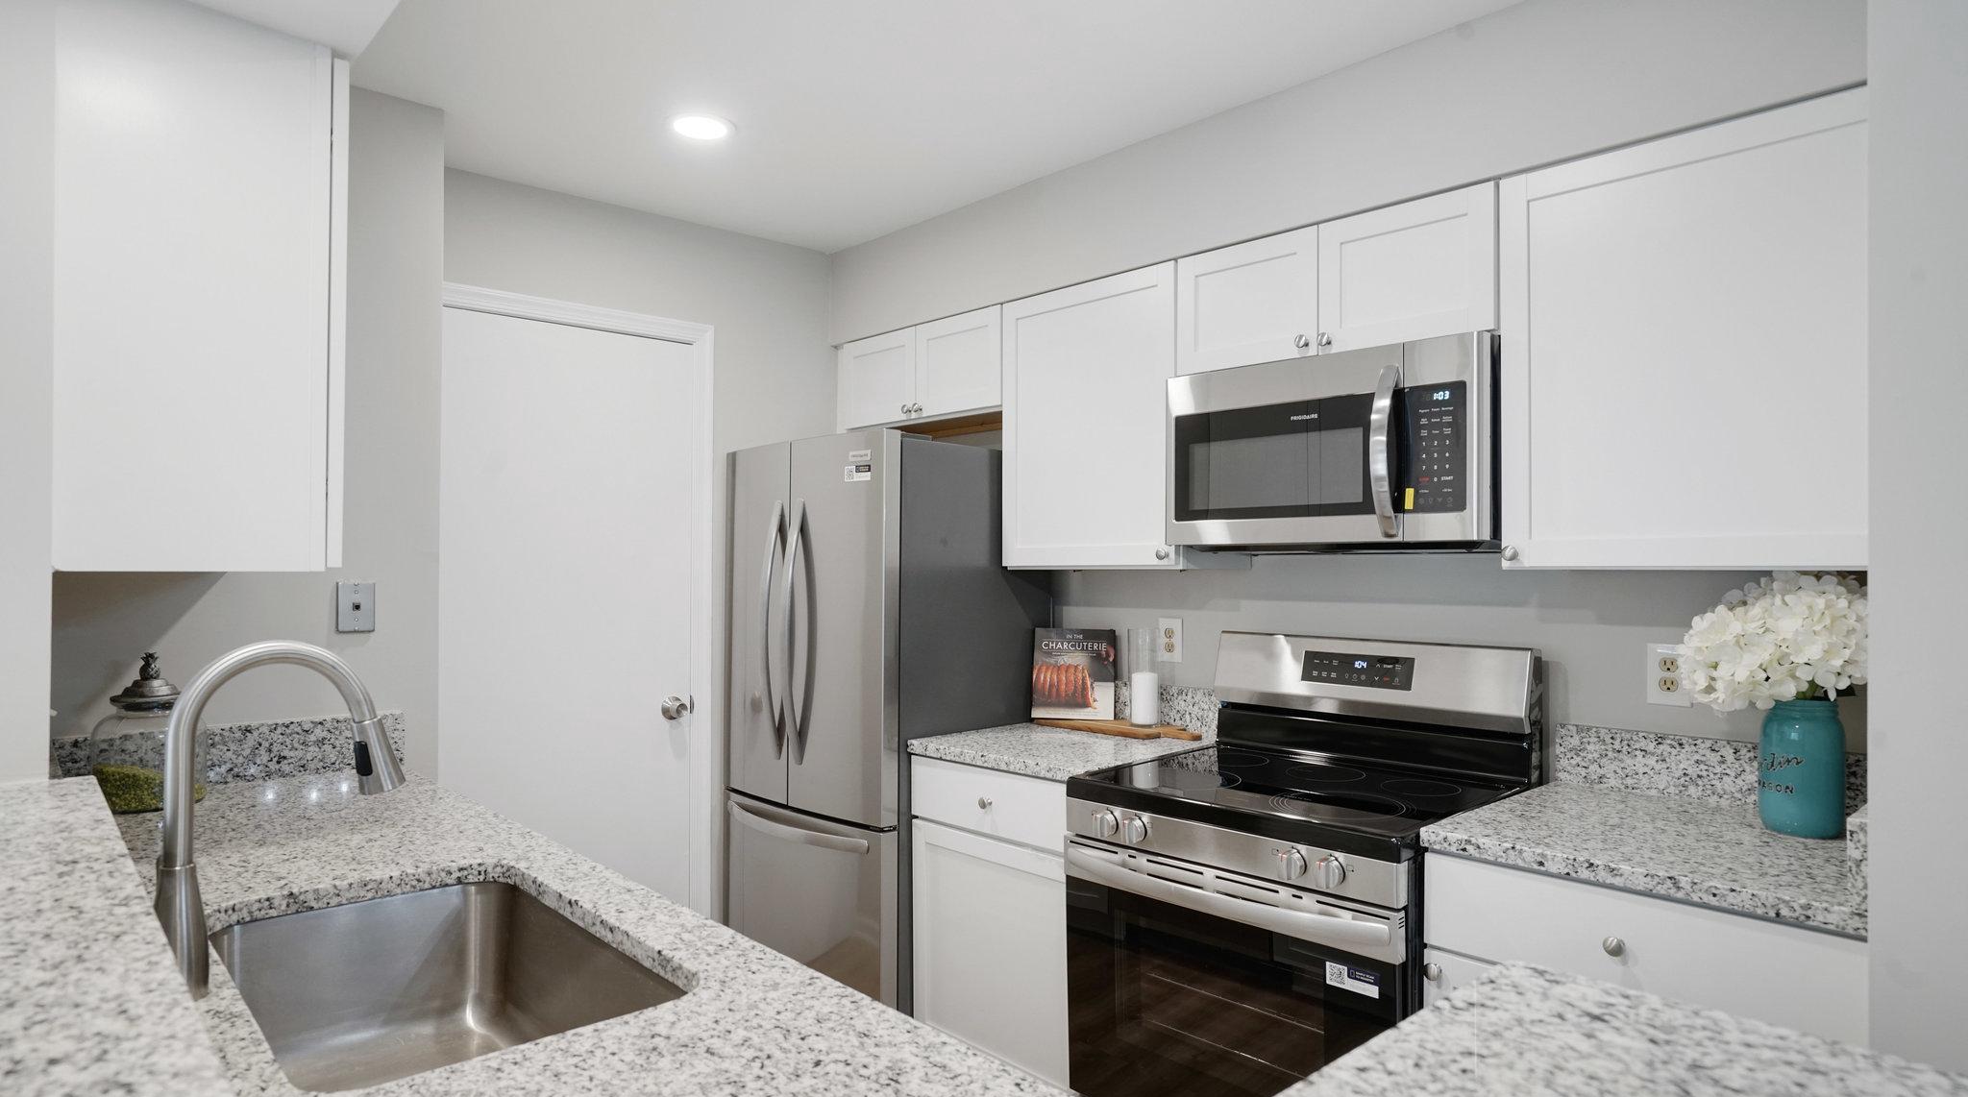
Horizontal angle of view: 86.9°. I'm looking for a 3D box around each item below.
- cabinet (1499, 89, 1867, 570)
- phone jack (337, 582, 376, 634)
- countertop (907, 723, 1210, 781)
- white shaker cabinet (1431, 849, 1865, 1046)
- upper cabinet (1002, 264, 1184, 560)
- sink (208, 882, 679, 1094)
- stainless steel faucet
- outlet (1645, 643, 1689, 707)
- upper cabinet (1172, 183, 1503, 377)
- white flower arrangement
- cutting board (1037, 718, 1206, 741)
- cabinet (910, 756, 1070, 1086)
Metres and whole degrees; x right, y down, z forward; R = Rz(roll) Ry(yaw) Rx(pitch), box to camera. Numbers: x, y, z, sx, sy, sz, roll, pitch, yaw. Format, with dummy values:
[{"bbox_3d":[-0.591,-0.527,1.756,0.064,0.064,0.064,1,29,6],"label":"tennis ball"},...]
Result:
[{"bbox_3d":[1.329,-0.346,1.921,0.303,0.765,0.605,1,-1,-45],"label":"cabinet"},{"bbox_3d":[-1.419,0.133,2.348,0.073,0.115,0.007,1,-2,-43],"label":"phone jack"},{"bbox_3d":[0.224,0.521,2.738,0.635,0.030,0.572,1,-1,-45],"label":"countertop"},{"bbox_3d":[1.197,0.960,1.785,0.613,0.884,0.607,1,-1,-45],"label":"white shaker cabinet"},{"bbox_3d":[0.382,-0.320,2.898,0.319,0.767,0.613,1,-2,-43],"label":"upper cabinet"},{"bbox_3d":[-0.652,0.606,1.221,0.385,0.222,0.693,1,-2,-43],"label":"sink"},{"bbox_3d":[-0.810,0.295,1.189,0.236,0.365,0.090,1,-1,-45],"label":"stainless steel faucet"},{"bbox_3d":[1.360,0.253,2.061,0.007,0.116,0.073,1,-1,-45],"label":"outlet"},{"bbox_3d":[0.849,-0.569,2.410,0.303,0.302,0.760,1,-1,-45],"label":"upper cabinet"},{"bbox_3d":[1.410,0.162,1.799,0.280,0.242,0.305,1,-1,-45],"label":"white flower arrangement"},{"bbox_3d":[0.384,0.500,2.892,0.148,0.018,0.520,1,-1,-45],"label":"cutting board"},{"bbox_3d":[0.259,0.969,2.768,0.630,0.846,0.605,1,-2,-43],"label":"cabinet"}]

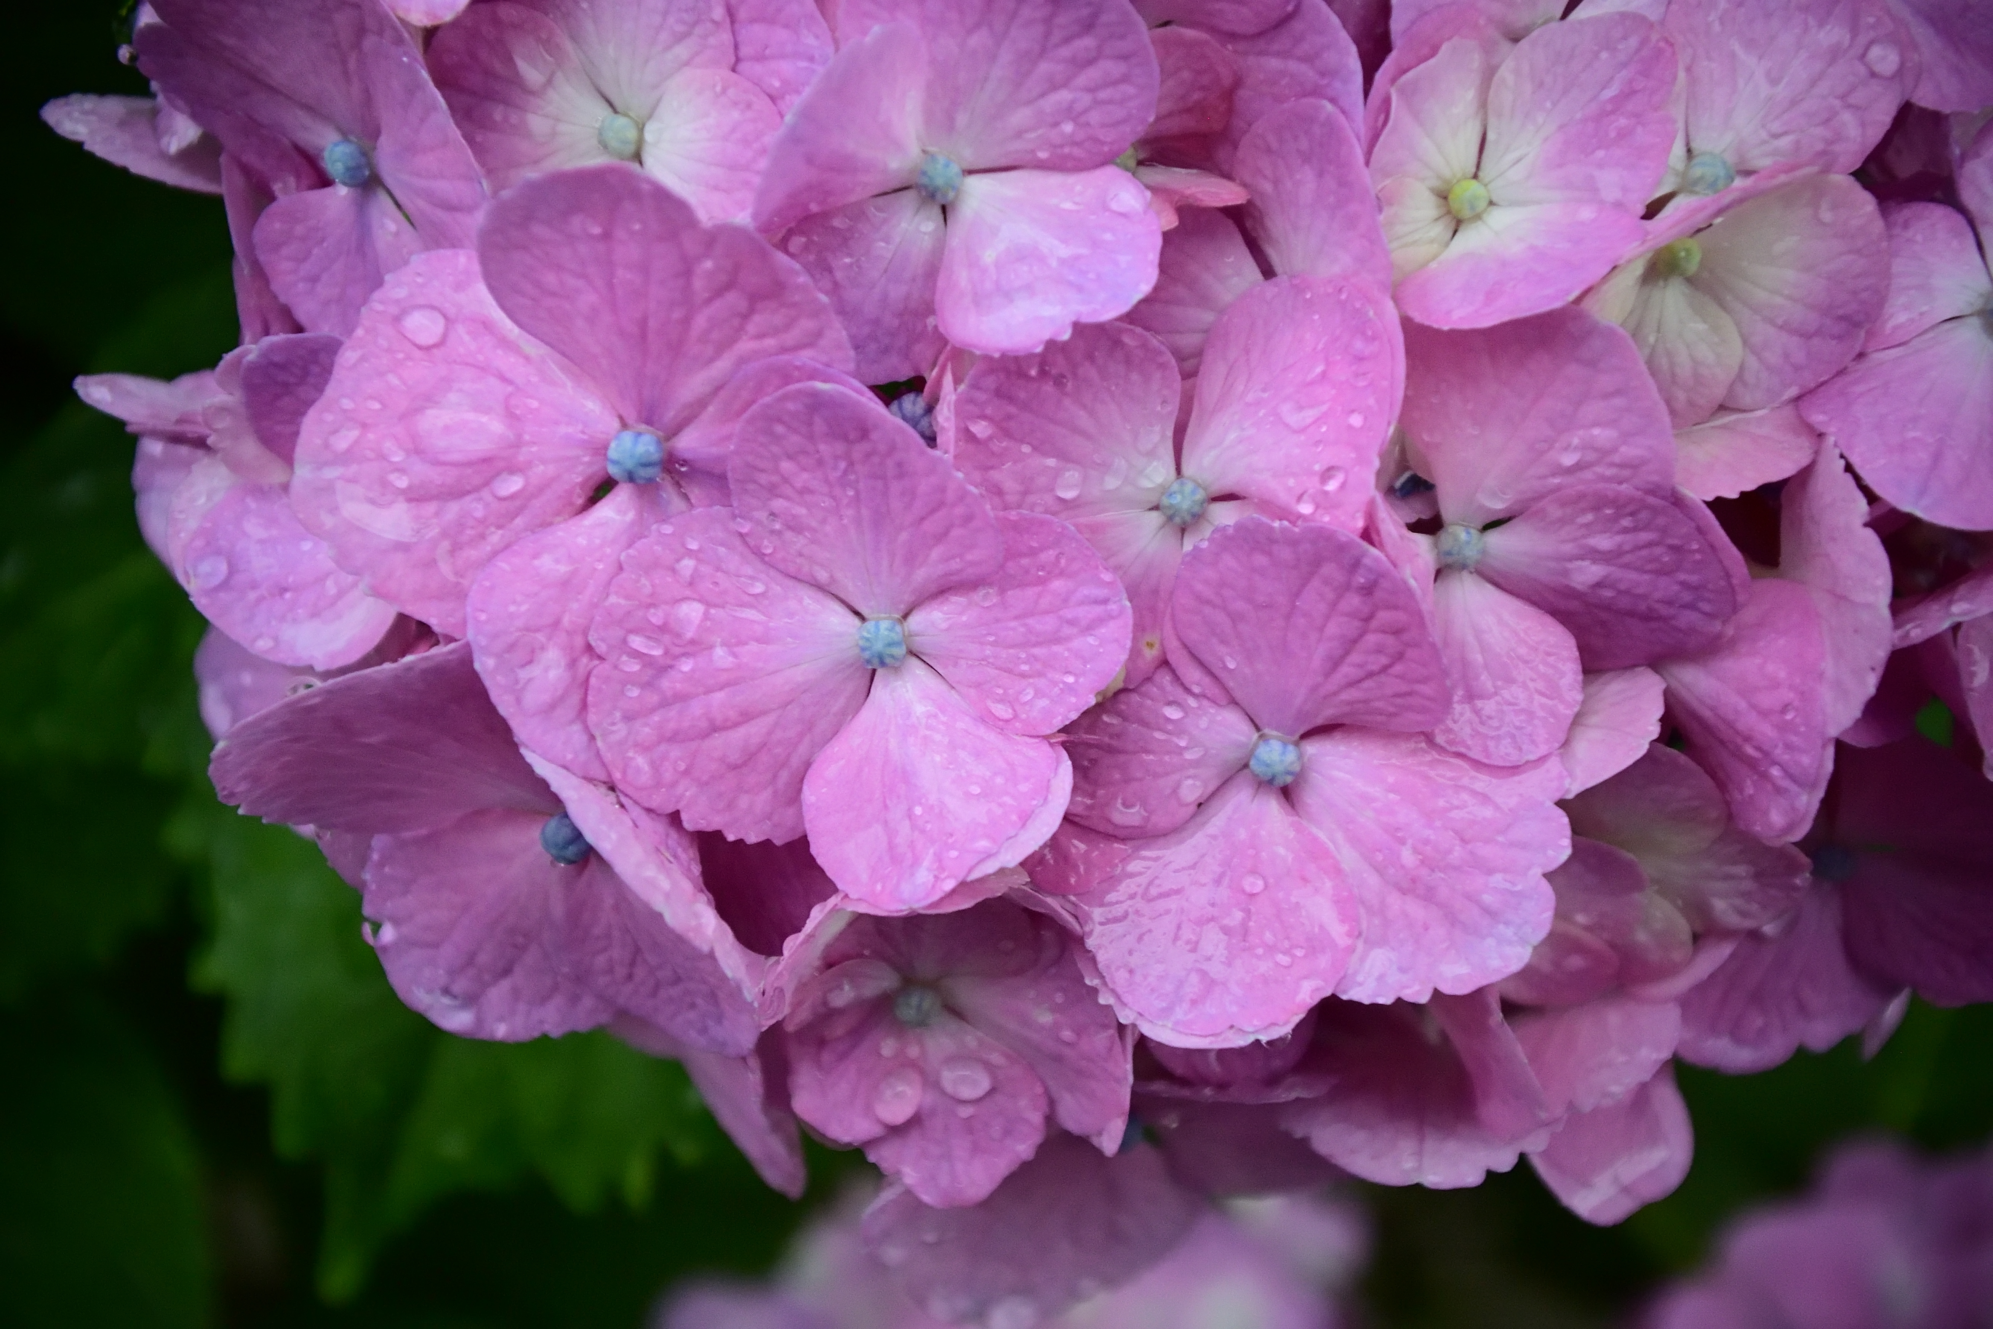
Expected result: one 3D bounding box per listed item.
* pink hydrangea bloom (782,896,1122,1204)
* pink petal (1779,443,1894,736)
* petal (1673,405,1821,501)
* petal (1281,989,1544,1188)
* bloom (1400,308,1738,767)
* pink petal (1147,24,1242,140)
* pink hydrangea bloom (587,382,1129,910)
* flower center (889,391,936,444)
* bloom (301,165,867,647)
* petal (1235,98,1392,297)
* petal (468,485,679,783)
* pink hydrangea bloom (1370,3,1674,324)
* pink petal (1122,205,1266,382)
[{"bbox_3d":[-0.004,0.037,0.248,0.035,0.032,0.016,0,14,0],"label":"pink hydrangea bloom"},{"bbox_3d":[0.088,-0.008,0.268,0.013,0.031,0.012,0,3,-18],"label":"pink petal"},{"bbox_3d":[0.077,-0.024,0.262,0.016,0.014,0.010,0,0,-6],"label":"petal"},{"bbox_3d":[0.044,0.043,0.264,0.028,0.023,0.015,0,6,0],"label":"petal"},{"bbox_3d":[0.056,-0.013,0.252,0.035,0.045,0.020,0,-3,-7],"label":"bloom"},{"bbox_3d":[0.019,-0.057,0.248,0.009,0.012,0.006,-5,-10,-9],"label":"pink petal"},{"bbox_3d":[-0.012,-0.002,0.225,0.048,0.047,0.015,2,-7,5],"label":"pink hydrangea bloom"},{"bbox_3d":[-0.008,-0.024,0.252,0.005,0.005,0.005,0,-12,3],"label":"flower center"},{"bbox_3d":[-0.039,-0.022,0.237,0.053,0.049,0.020,0,-7,9],"label":"bloom"},{"bbox_3d":[0.030,-0.044,0.244,0.015,0.020,0.007,-3,-11,-6],"label":"petal"},{"bbox_3d":[-0.038,-0.003,0.232,0.020,0.028,0.008,5,4,11],"label":"petal"},{"bbox_3d":[0.050,-0.048,0.245,0.030,0.032,0.013,-3,-16,-5],"label":"pink hydrangea bloom"},{"bbox_3d":[0.019,-0.037,0.258,0.017,0.018,0.008,0,-6,3],"label":"pink petal"}]

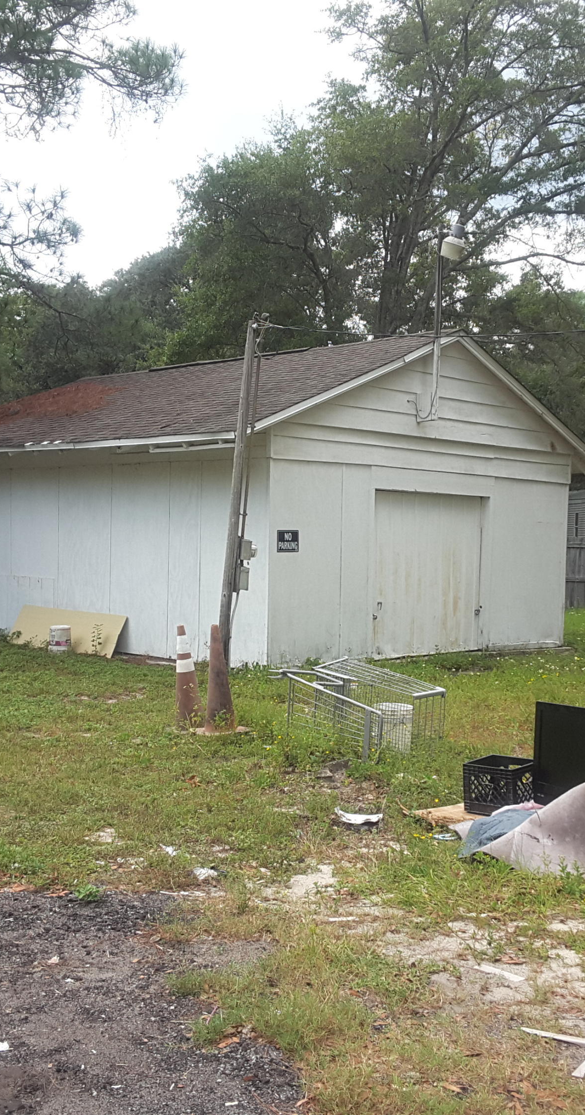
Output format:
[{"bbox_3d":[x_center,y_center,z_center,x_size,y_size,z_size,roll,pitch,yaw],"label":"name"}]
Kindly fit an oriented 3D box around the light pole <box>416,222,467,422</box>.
[{"bbox_3d":[2.015,-3.080,17.411,0.500,2.540,0.380,2,1,45],"label":"light pole"}]

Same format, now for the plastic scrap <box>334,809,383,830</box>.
[{"bbox_3d":[0.384,1.503,7.697,0.285,0.080,0.140,1,1,0],"label":"plastic scrap"}]

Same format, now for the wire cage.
[{"bbox_3d":[0.590,1.230,10.815,0.880,0.550,1.050,1,1,-44],"label":"wire cage"}]

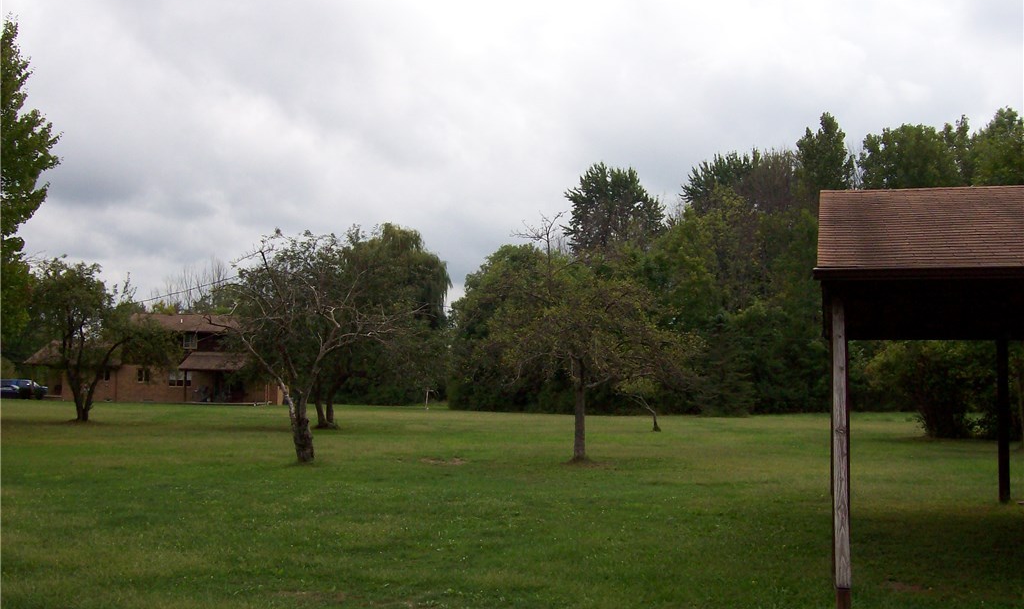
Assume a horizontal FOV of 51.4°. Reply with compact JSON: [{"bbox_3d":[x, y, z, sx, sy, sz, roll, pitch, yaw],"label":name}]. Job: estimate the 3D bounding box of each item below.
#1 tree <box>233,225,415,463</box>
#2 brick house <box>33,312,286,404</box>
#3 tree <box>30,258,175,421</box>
[{"bbox_3d":[-3.666,0.827,20.700,3.770,4.490,3.600,1,-4,0],"label":"tree"},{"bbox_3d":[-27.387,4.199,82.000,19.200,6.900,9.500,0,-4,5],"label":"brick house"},{"bbox_3d":[-14.812,1.266,38.500,5.210,5.930,5.000,1,-4,0],"label":"tree"}]

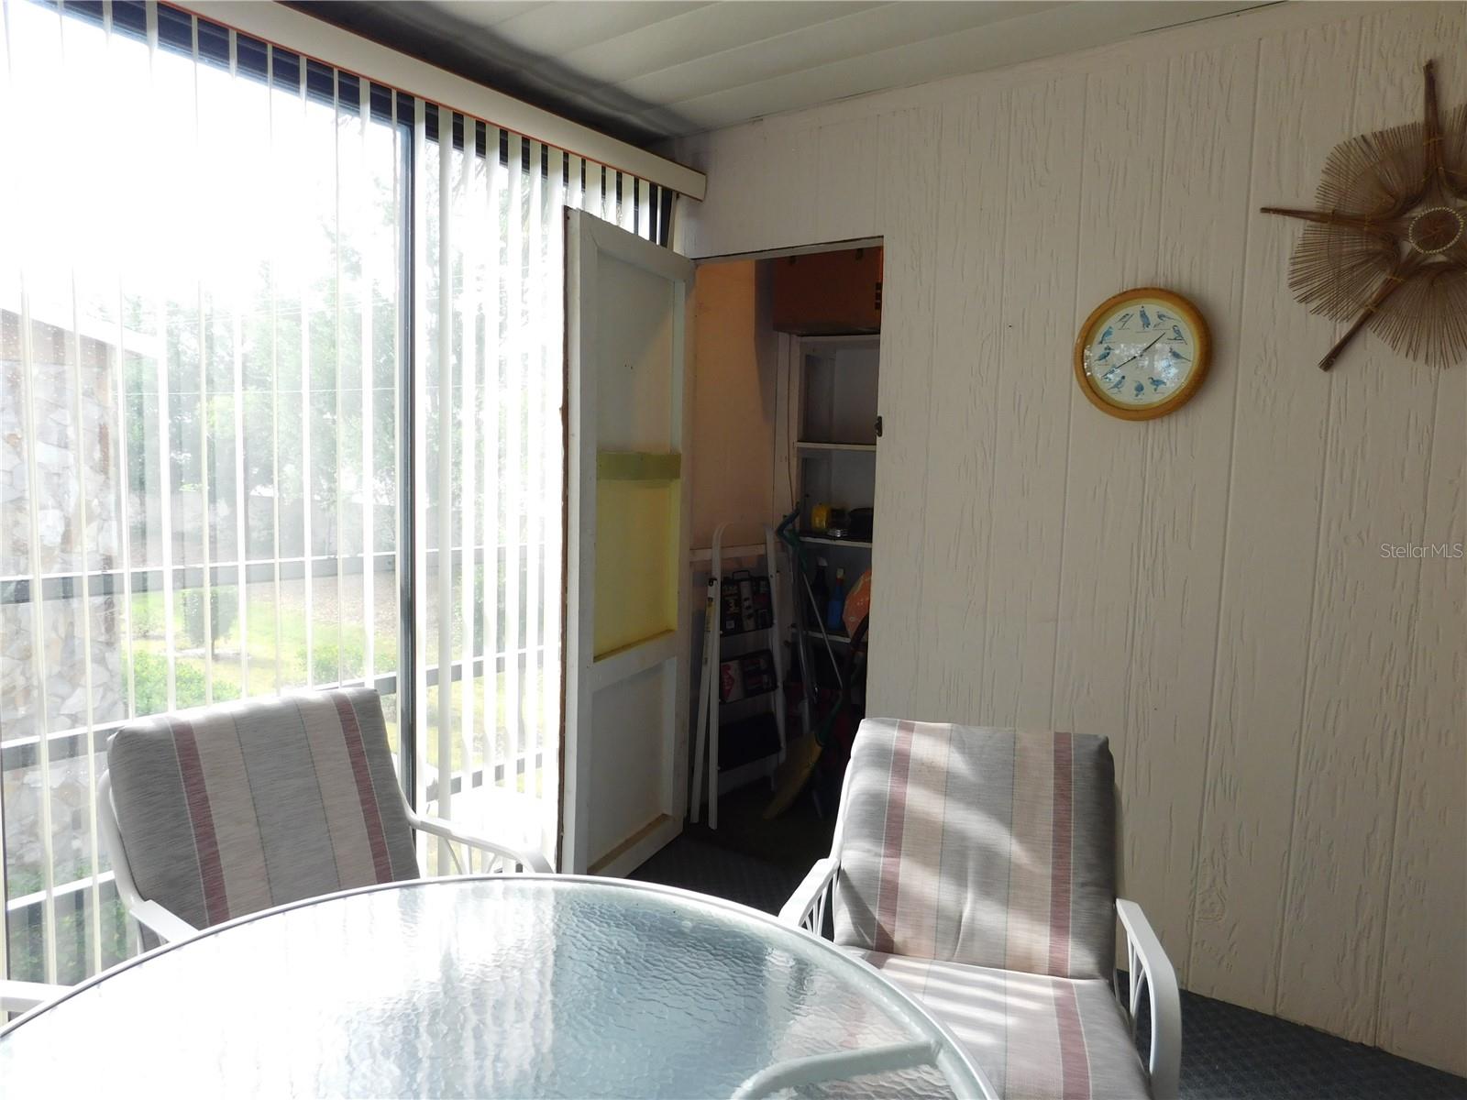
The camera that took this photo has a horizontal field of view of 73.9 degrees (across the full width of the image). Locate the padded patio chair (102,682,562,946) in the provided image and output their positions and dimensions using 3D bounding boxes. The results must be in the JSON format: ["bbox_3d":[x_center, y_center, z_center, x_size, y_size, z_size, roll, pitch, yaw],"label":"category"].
[{"bbox_3d":[-0.687,0.737,1.721,0.680,0.870,0.610,6,7,39],"label":"padded patio chair"}]

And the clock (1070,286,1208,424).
[{"bbox_3d":[1.061,-0.506,2.528,0.335,0.335,0.045,6,7,36],"label":"clock"}]

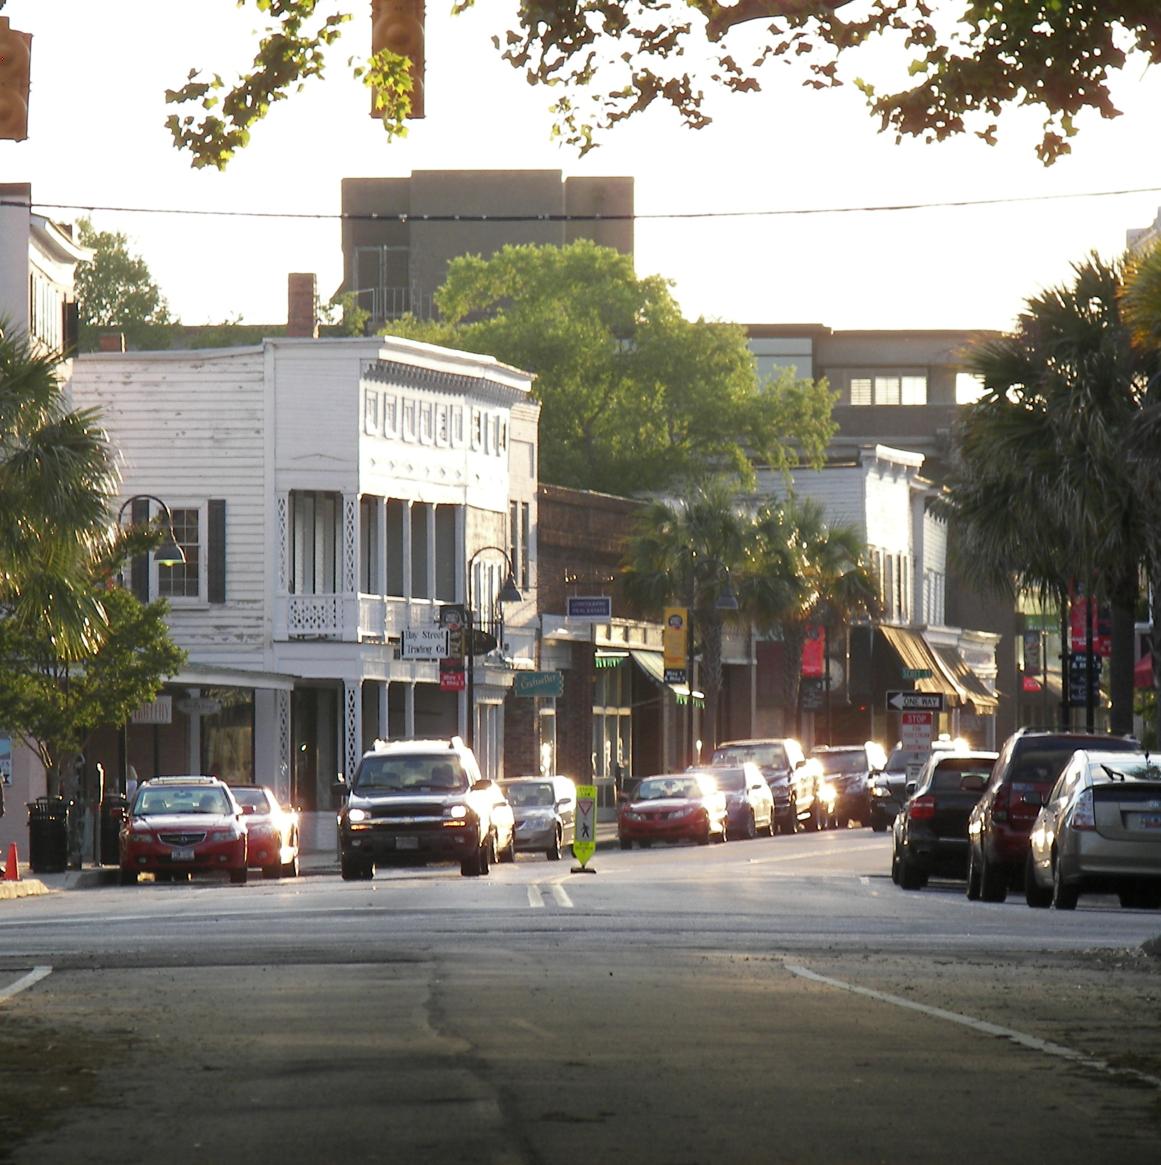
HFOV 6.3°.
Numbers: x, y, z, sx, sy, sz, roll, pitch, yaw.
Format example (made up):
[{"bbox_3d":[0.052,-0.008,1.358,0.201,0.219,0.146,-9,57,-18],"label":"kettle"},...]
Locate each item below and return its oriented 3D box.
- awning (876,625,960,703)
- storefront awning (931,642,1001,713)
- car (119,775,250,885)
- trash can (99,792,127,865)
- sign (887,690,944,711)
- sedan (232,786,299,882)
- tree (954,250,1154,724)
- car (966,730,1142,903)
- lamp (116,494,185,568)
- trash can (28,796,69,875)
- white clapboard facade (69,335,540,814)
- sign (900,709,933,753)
[{"bbox_3d":[8.012,1.942,250.000,0.950,1.840,6.500,0,-1,10],"label":"awning"},{"bbox_3d":[9.948,2.507,274.000,1.150,1.850,5.200,0,-1,10],"label":"storefront awning"},{"bbox_3d":[-5.472,3.417,145.500,1.770,1.455,4.660,0,-1,-2],"label":"car"},{"bbox_3d":[-6.699,3.528,151.000,0.560,1.040,0.560,0,-1,0],"label":"trash can"},{"bbox_3d":[5.245,1.861,165.000,0.914,0.310,0.030,0,-1,5],"label":"sign"},{"bbox_3d":[-5.160,3.604,153.900,1.760,1.390,4.600,0,-1,4],"label":"sedan"},{"bbox_3d":[6.409,-0.225,135.000,3.300,7.800,3.300,0,-1,0],"label":"tree"},{"bbox_3d":[5.060,2.404,108.800,1.880,1.770,4.600,0,-1,-1],"label":"car"},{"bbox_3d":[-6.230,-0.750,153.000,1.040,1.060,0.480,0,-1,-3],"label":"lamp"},{"bbox_3d":[-7.330,3.480,145.000,0.580,1.060,0.580,0,-1,0],"label":"trash can"},{"bbox_3d":[-4.780,0.330,186.000,5.350,8.650,17.000,0,-1,8],"label":"white clapboard facade"},{"bbox_3d":[5.301,2.350,166.000,0.460,0.610,0.040,0,-1,0],"label":"sign"}]

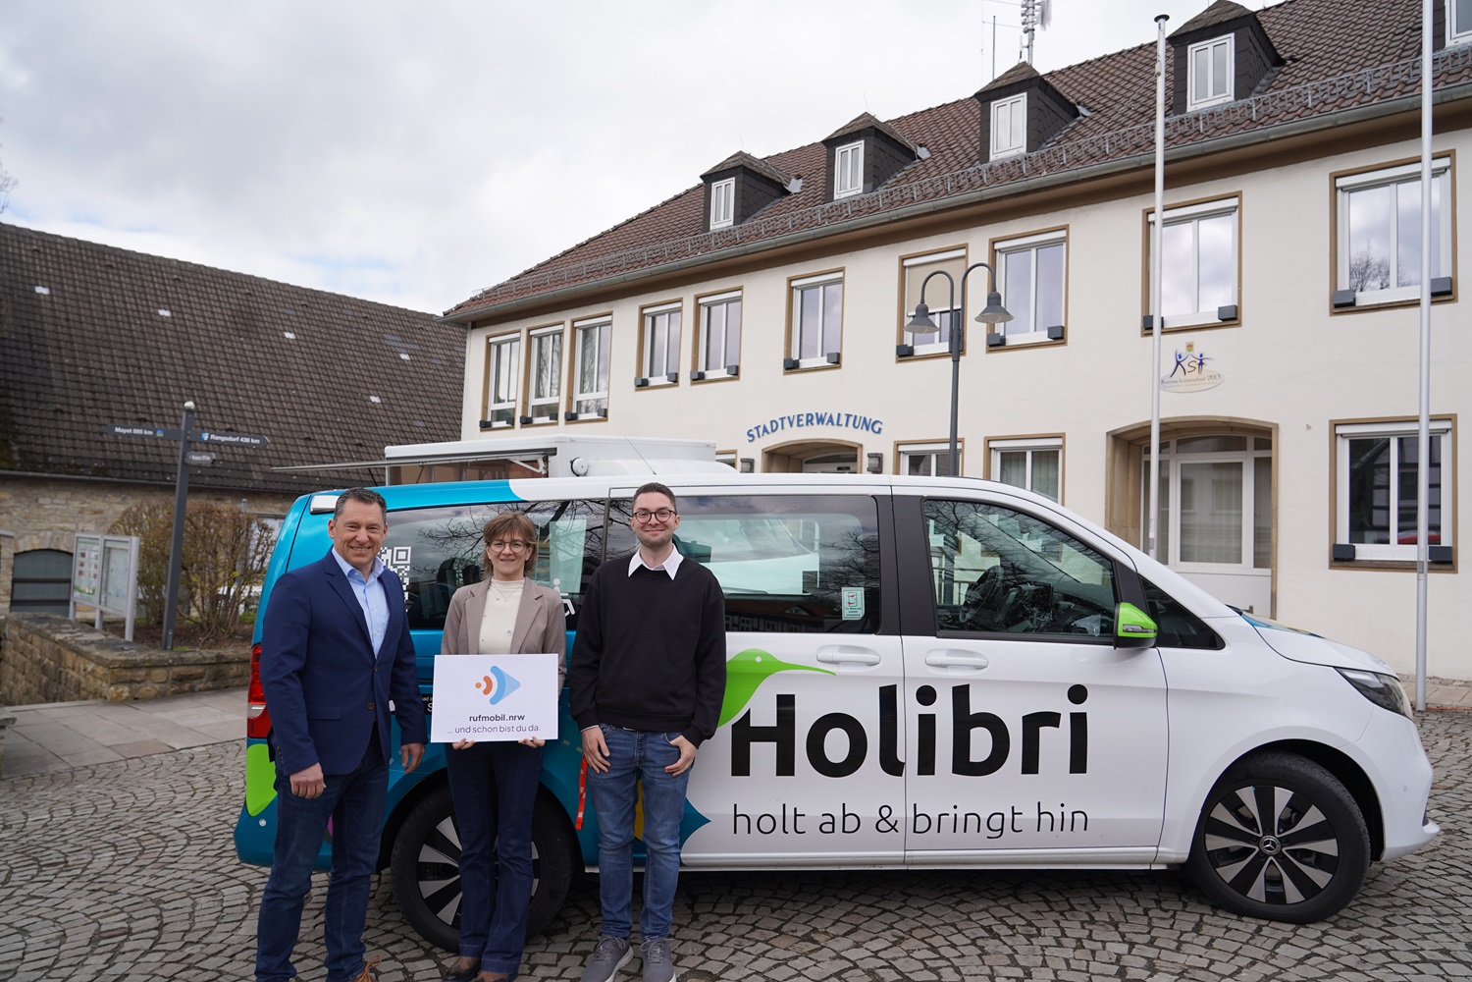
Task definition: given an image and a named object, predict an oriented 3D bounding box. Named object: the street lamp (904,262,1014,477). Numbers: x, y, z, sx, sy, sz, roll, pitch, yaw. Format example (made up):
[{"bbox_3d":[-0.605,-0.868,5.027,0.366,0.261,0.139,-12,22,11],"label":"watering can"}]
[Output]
[{"bbox_3d":[2.683,-0.375,12.076,1.460,4.850,0.460,-1,-5,41],"label":"street lamp"}]

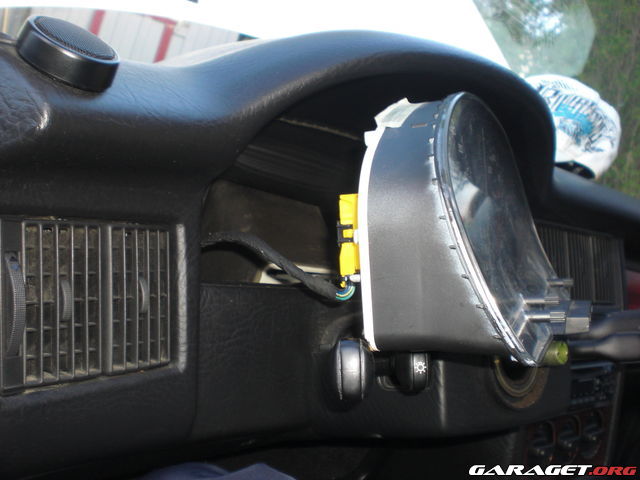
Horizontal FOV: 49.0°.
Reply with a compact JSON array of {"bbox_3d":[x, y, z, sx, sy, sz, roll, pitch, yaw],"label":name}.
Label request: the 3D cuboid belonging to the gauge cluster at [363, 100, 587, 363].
[{"bbox_3d":[0.138,-0.021,0.553,0.115,0.168,0.330,-1,2,24],"label":"gauge cluster"}]

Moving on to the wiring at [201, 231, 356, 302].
[{"bbox_3d":[-0.031,0.019,0.515,0.150,0.040,0.040,26,12,29],"label":"wiring"}]

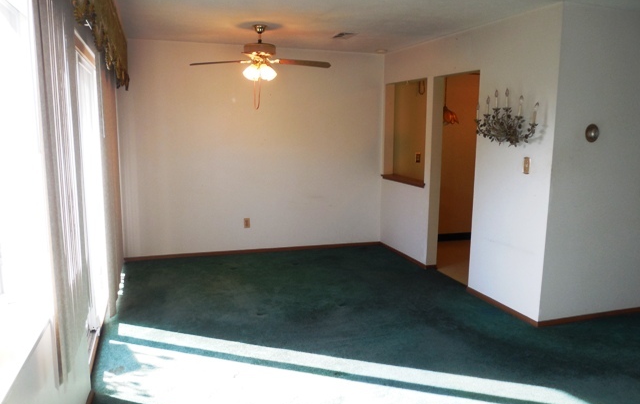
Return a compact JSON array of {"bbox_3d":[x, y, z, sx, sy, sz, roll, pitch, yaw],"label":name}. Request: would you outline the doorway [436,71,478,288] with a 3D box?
[{"bbox_3d":[1.361,-0.223,4.836,0.120,2.064,0.743,-2,9,-19],"label":"doorway"}]

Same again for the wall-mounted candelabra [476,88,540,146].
[{"bbox_3d":[1.497,-0.677,3.860,0.230,0.450,0.700,-2,9,-19],"label":"wall-mounted candelabra"}]

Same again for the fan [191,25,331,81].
[{"bbox_3d":[-0.540,-1.349,4.370,1.290,0.490,1.290,1,9,3],"label":"fan"}]

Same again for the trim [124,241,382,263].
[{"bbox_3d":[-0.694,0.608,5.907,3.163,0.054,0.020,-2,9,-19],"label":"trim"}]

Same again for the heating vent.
[{"bbox_3d":[0.246,-1.647,4.775,0.160,0.020,0.300,-2,9,-19],"label":"heating vent"}]

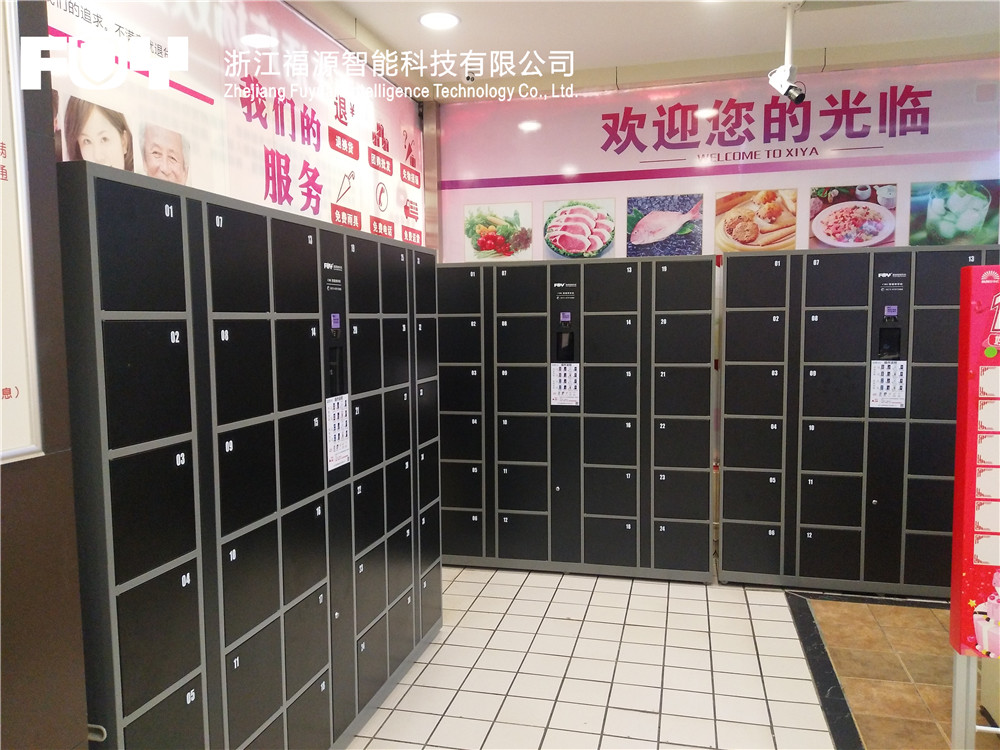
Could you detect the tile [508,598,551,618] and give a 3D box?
[{"bbox_3d":[0.147,1.212,3.889,0.197,0.010,0.197,0,5,14],"label":"tile"}]

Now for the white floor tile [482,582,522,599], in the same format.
[{"bbox_3d":[0.005,1.195,4.134,0.197,0.010,0.197,1,5,14],"label":"white floor tile"}]

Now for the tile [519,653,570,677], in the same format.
[{"bbox_3d":[0.198,1.268,3.280,0.195,0.010,0.195,0,5,14],"label":"tile"}]

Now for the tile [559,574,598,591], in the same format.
[{"bbox_3d":[0.441,1.185,4.242,0.195,0.010,0.195,0,5,14],"label":"tile"}]

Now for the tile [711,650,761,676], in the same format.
[{"bbox_3d":[1.022,1.253,3.261,0.197,0.010,0.197,1,5,14],"label":"tile"}]

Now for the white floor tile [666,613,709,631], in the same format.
[{"bbox_3d":[0.930,1.227,3.717,0.197,0.010,0.197,1,5,14],"label":"white floor tile"}]

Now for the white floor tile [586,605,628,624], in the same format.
[{"bbox_3d":[0.535,1.215,3.792,0.197,0.010,0.197,0,5,14],"label":"white floor tile"}]

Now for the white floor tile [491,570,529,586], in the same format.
[{"bbox_3d":[0.054,1.186,4.351,0.197,0.010,0.197,1,5,14],"label":"white floor tile"}]

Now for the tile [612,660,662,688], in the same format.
[{"bbox_3d":[0.585,1.265,3.167,0.196,0.010,0.196,1,5,14],"label":"tile"}]

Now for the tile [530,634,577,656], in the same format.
[{"bbox_3d":[0.251,1.261,3.495,0.196,0.010,0.196,1,5,14],"label":"tile"}]

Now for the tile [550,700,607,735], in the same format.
[{"bbox_3d":[0.296,1.303,2.847,0.195,0.010,0.195,0,5,14],"label":"tile"}]

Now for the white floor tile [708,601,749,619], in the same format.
[{"bbox_3d":[1.168,1.206,3.841,0.197,0.010,0.197,1,5,14],"label":"white floor tile"}]

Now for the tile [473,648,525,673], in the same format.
[{"bbox_3d":[0.003,1.259,3.312,0.197,0.010,0.197,1,5,14],"label":"tile"}]

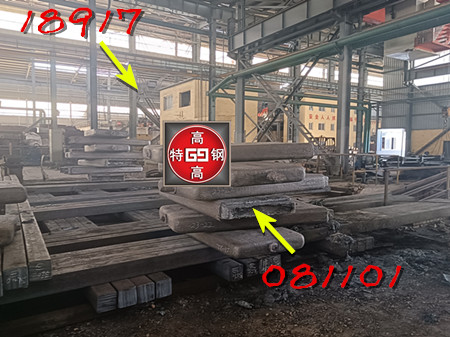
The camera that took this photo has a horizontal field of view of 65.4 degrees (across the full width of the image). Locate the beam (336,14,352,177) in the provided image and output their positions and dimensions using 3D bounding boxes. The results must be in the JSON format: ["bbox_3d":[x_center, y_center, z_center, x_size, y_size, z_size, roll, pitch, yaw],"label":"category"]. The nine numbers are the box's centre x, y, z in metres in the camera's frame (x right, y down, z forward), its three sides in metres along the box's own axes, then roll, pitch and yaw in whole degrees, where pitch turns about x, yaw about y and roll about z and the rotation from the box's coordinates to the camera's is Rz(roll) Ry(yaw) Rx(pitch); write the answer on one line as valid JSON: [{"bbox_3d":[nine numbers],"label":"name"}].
[{"bbox_3d":[5.979,-3.546,17.491,0.450,7.680,0.480,-1,4,-31],"label":"beam"}]

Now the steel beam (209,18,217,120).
[{"bbox_3d":[-0.934,-5.489,25.296,0.340,10.400,0.340,-1,4,-31],"label":"steel beam"}]

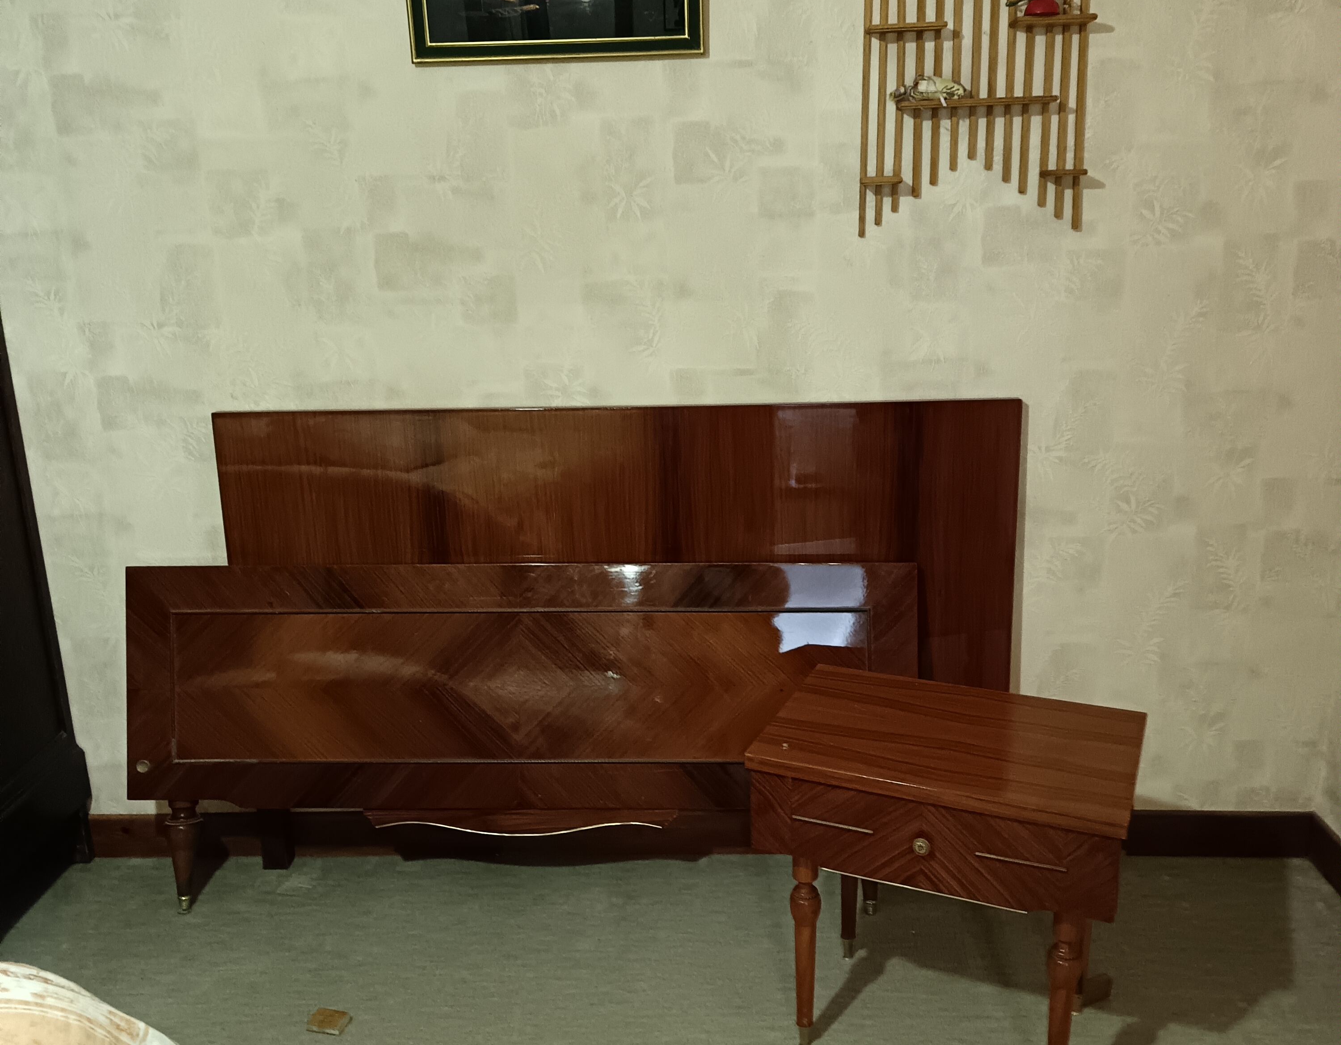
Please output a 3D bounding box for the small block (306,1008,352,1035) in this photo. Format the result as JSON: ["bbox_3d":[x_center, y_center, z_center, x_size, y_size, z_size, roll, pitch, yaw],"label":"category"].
[{"bbox_3d":[-0.582,0.854,2.118,0.058,0.013,0.043,2,18,13],"label":"small block"}]

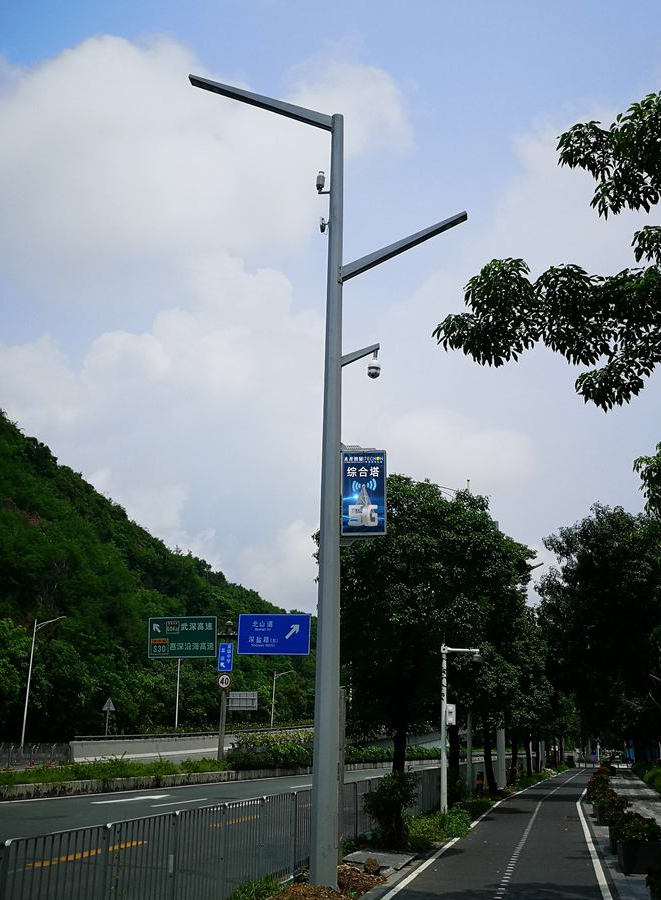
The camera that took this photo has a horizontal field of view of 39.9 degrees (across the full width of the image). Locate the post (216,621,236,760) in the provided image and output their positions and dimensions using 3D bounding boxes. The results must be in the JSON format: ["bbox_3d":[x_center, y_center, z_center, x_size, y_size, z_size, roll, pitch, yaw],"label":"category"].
[{"bbox_3d":[-5.006,11.425,43.093,0.740,6.560,0.420,-2,-18,11],"label":"post"}]

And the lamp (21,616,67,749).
[{"bbox_3d":[-21.948,18.012,69.810,2.720,10.355,0.320,-4,-19,15],"label":"lamp"}]

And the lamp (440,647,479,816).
[{"bbox_3d":[3.488,7.519,24.659,1.050,4.468,0.340,-1,-18,8],"label":"lamp"}]

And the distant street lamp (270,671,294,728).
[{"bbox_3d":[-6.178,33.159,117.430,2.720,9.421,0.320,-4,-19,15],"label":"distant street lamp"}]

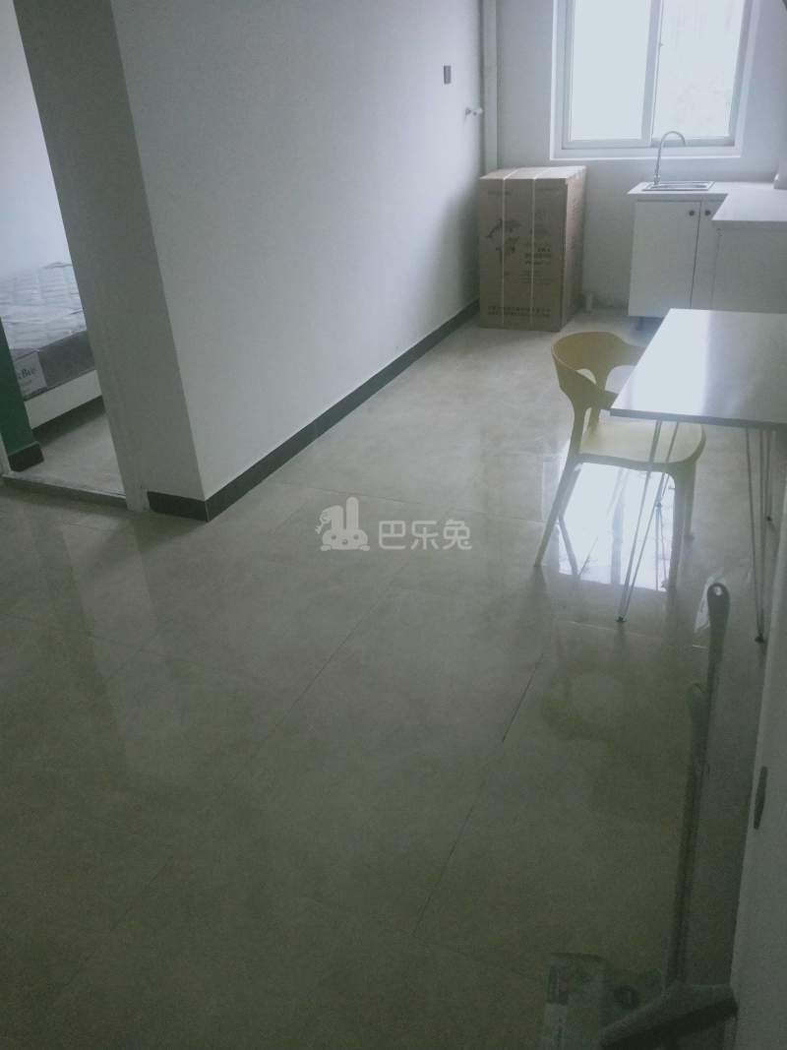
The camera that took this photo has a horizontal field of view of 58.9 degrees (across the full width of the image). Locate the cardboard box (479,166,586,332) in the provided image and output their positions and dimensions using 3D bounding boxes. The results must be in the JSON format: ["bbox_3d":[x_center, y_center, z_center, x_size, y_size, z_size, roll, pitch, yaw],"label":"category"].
[{"bbox_3d":[1.082,-2.116,5.338,0.630,1.028,0.808,10,32,23],"label":"cardboard box"}]

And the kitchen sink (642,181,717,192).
[{"bbox_3d":[2.006,-2.289,4.922,0.425,0.185,0.521,10,32,23],"label":"kitchen sink"}]

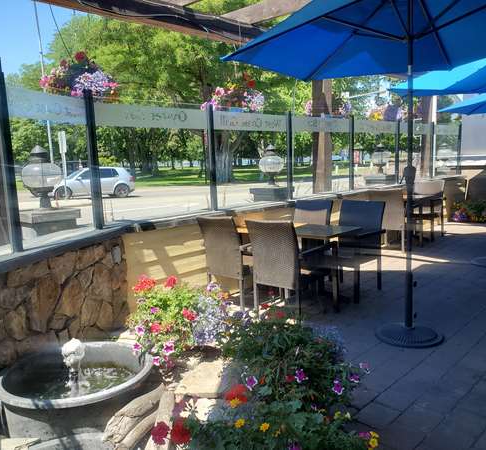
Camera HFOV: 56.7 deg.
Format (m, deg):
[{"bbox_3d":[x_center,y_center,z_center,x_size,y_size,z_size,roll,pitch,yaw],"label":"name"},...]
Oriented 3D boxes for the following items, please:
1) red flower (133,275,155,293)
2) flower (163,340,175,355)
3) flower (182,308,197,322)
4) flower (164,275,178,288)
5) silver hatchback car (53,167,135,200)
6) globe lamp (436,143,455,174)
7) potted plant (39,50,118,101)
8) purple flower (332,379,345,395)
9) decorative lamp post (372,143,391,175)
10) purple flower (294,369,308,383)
[{"bbox_3d":[-0.659,0.386,3.000,0.140,0.115,0.110,-4,9,-13],"label":"red flower"},{"bbox_3d":[-0.388,0.647,2.380,0.063,0.065,0.045,-4,8,-10],"label":"flower"},{"bbox_3d":[-0.342,0.569,2.850,0.100,0.088,0.080,-3,9,-7],"label":"flower"},{"bbox_3d":[-0.483,0.370,2.980,0.088,0.090,0.080,-3,9,-10],"label":"flower"},{"bbox_3d":[-7.250,-2.058,21.424,4.220,1.490,1.790,-5,9,-17],"label":"silver hatchback car"},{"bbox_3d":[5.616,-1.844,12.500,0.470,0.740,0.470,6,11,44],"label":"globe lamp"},{"bbox_3d":[-1.515,-1.385,4.176,0.660,0.480,0.660,6,12,44],"label":"potted plant"},{"bbox_3d":[0.502,0.850,2.380,0.066,0.075,0.050,0,9,12],"label":"purple flower"},{"bbox_3d":[2.970,-1.425,9.734,0.440,0.690,0.440,6,12,44],"label":"decorative lamp post"},{"bbox_3d":[0.301,0.792,2.380,0.068,0.072,0.050,-1,9,7],"label":"purple flower"}]

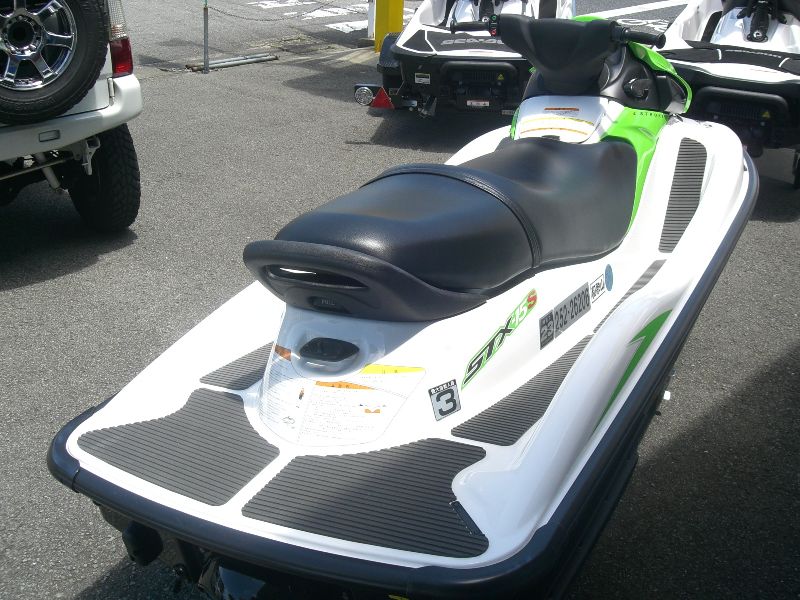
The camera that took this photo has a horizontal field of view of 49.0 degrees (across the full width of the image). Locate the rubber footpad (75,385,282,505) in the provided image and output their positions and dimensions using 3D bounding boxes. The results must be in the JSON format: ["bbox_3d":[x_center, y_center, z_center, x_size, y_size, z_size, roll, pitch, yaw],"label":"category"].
[{"bbox_3d":[-0.438,0.283,1.830,0.449,0.013,0.334,8,27,28],"label":"rubber footpad"}]

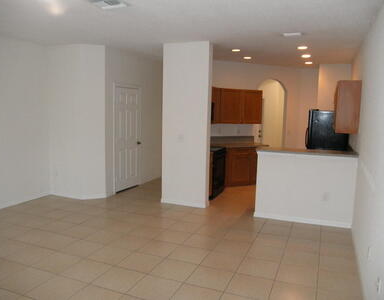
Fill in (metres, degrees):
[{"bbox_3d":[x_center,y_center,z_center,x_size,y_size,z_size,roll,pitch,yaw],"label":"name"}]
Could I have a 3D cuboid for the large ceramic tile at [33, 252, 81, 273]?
[{"bbox_3d":[-1.433,1.198,3.457,0.397,0.012,0.397,4,7,22],"label":"large ceramic tile"}]

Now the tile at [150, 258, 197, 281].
[{"bbox_3d":[-0.185,1.232,3.315,0.403,0.012,0.403,3,7,23],"label":"tile"}]

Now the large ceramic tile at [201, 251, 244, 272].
[{"bbox_3d":[0.335,1.213,3.529,0.403,0.012,0.403,3,7,23],"label":"large ceramic tile"}]

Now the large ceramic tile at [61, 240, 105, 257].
[{"bbox_3d":[-1.287,1.163,3.817,0.397,0.012,0.397,4,7,22],"label":"large ceramic tile"}]

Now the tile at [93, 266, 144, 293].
[{"bbox_3d":[-0.700,1.244,3.108,0.403,0.012,0.403,3,7,23],"label":"tile"}]

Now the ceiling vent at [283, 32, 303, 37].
[{"bbox_3d":[1.430,-1.644,4.604,0.255,0.020,0.150,4,7,22],"label":"ceiling vent"}]

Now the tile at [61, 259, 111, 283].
[{"bbox_3d":[-1.072,1.228,3.300,0.397,0.012,0.397,4,7,22],"label":"tile"}]

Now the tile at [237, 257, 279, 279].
[{"bbox_3d":[0.698,1.229,3.379,0.403,0.012,0.403,3,7,23],"label":"tile"}]

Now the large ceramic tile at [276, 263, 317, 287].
[{"bbox_3d":[1.067,1.269,3.275,0.397,0.012,0.397,4,7,22],"label":"large ceramic tile"}]

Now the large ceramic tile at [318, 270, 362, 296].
[{"bbox_3d":[1.424,1.285,3.135,0.397,0.012,0.397,4,7,22],"label":"large ceramic tile"}]

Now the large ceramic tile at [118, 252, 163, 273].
[{"bbox_3d":[-0.551,1.209,3.470,0.403,0.012,0.403,3,7,23],"label":"large ceramic tile"}]

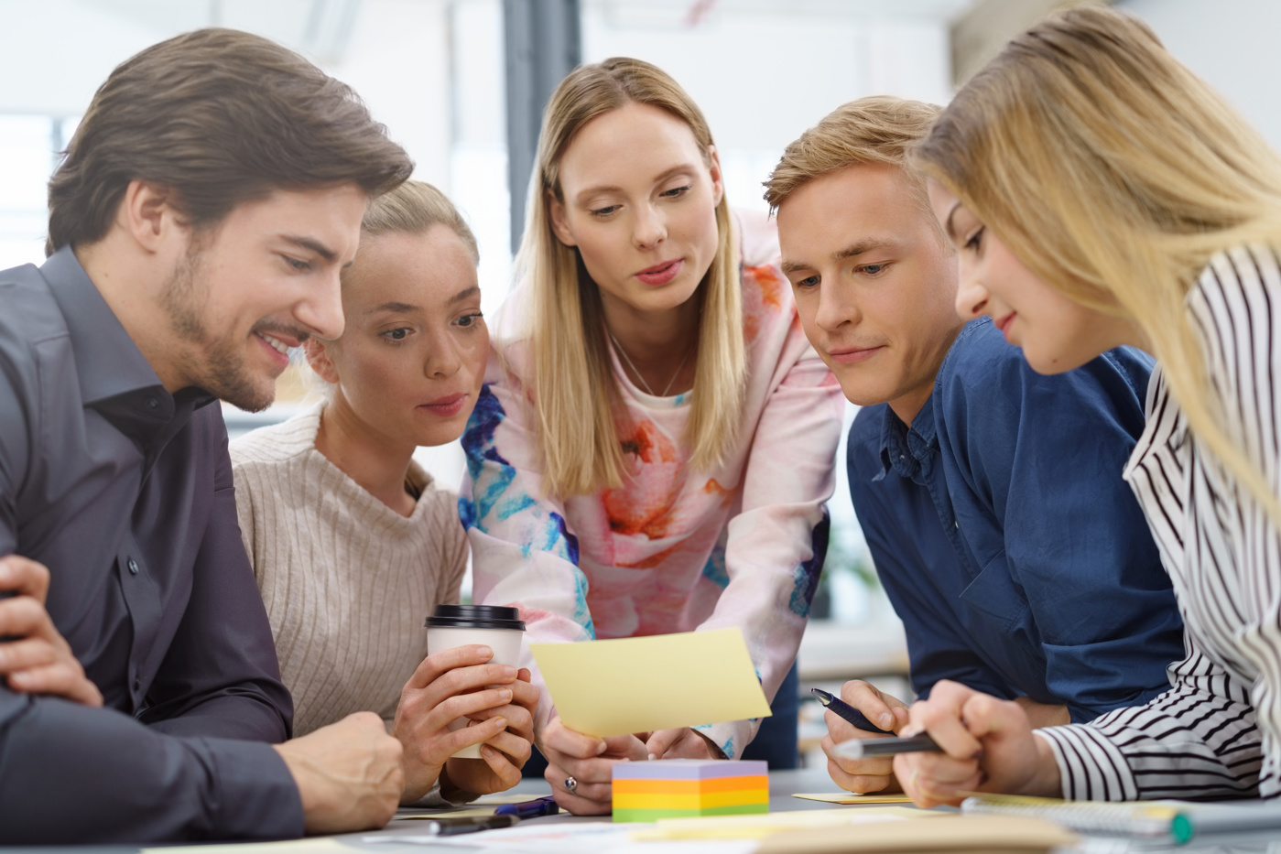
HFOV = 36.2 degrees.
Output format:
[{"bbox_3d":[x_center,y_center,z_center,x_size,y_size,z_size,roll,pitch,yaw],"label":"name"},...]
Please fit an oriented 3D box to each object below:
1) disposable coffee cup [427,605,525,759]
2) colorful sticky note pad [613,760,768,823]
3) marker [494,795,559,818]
[{"bbox_3d":[-0.133,0.203,1.555,0.081,0.121,0.081,3,-6,-6],"label":"disposable coffee cup"},{"bbox_3d":[0.035,0.250,1.341,0.076,0.039,0.076,-7,-10,40],"label":"colorful sticky note pad"},{"bbox_3d":[-0.076,0.276,1.421,0.012,0.013,0.140,-4,-8,21],"label":"marker"}]

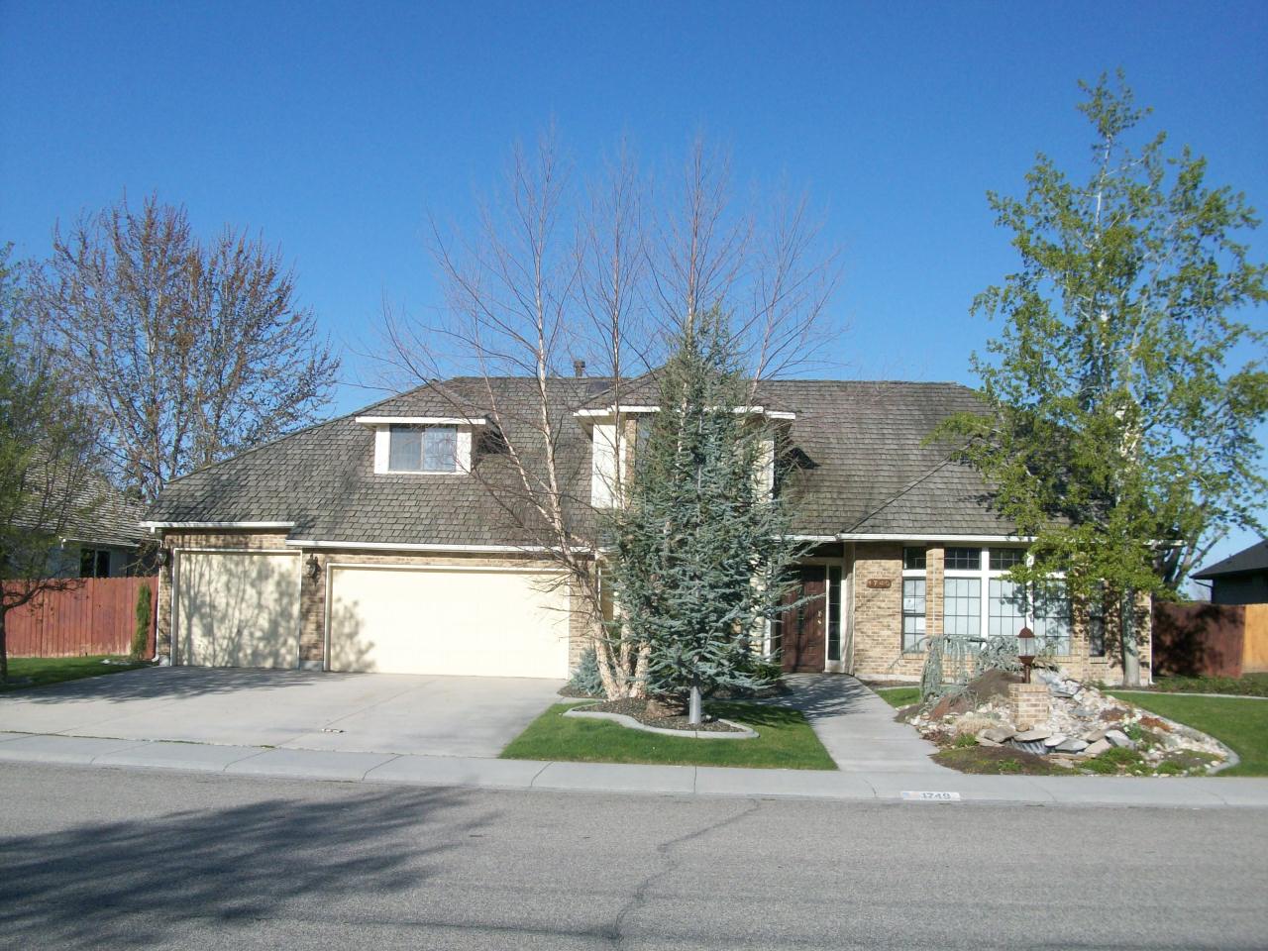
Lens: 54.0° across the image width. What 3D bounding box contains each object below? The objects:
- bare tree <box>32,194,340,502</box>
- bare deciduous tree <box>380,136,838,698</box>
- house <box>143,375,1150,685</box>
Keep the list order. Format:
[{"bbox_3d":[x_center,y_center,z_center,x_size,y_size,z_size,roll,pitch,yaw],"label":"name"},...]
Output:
[{"bbox_3d":[-15.313,-2.213,42.373,10.300,15.003,9.800,1,-6,0],"label":"bare tree"},{"bbox_3d":[-0.393,-1.068,19.894,7.000,9.031,6.500,1,-6,0],"label":"bare deciduous tree"},{"bbox_3d":[0.643,1.068,30.971,21.300,7.300,12.900,1,-6,4],"label":"house"}]

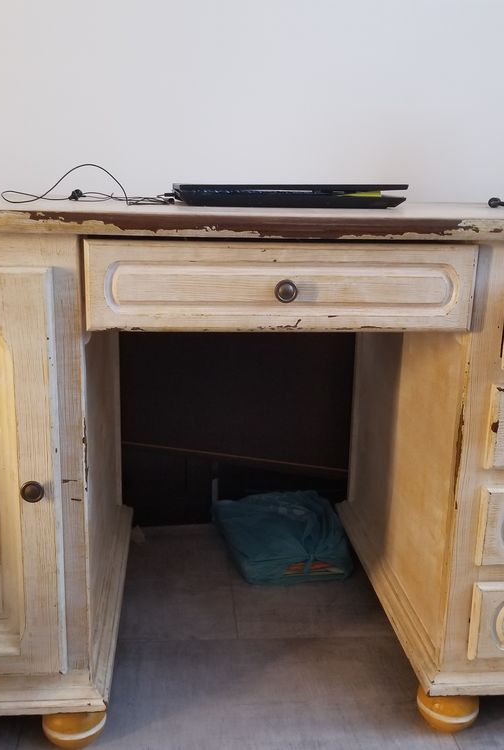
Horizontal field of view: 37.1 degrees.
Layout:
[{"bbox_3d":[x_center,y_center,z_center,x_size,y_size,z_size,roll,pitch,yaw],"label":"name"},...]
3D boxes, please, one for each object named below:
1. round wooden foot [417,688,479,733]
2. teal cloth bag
[{"bbox_3d":[0.291,0.483,1.122,0.091,0.088,0.091,1,14,0],"label":"round wooden foot"},{"bbox_3d":[0.067,0.350,1.661,0.240,0.073,0.290,-2,15,-13],"label":"teal cloth bag"}]

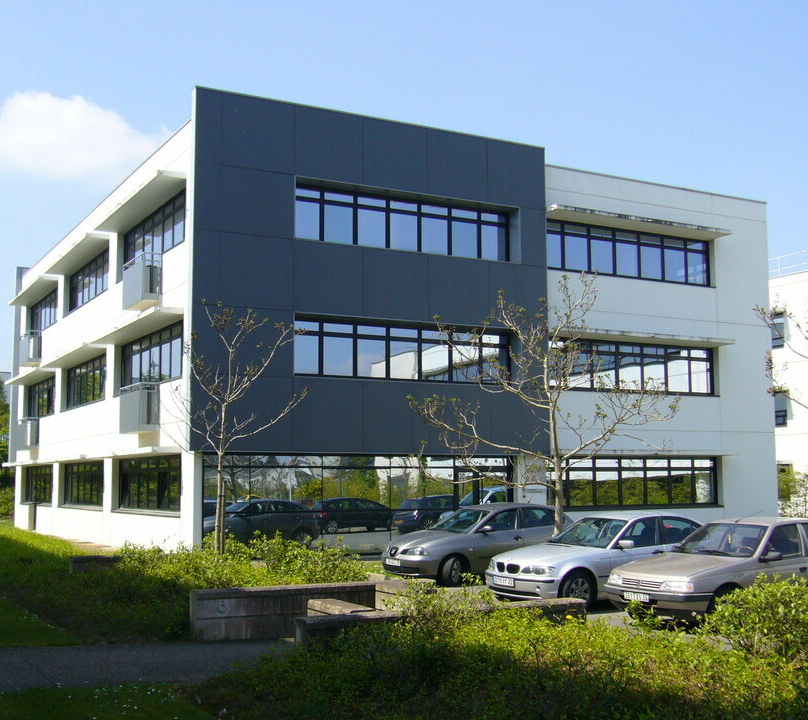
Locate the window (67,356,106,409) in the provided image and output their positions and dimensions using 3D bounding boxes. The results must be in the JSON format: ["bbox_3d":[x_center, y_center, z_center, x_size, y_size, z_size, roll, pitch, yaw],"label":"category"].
[{"bbox_3d":[-10.095,0.718,33.819,0.200,1.430,6.000,3,-7,-29],"label":"window"}]

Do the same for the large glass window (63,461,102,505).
[{"bbox_3d":[-10.078,3.944,33.463,0.200,1.440,6.000,3,-7,-29],"label":"large glass window"}]

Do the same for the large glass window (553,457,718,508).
[{"bbox_3d":[6.501,3.441,29.480,6.280,1.450,0.200,3,-7,-29],"label":"large glass window"}]

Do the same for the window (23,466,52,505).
[{"bbox_3d":[-13.590,4.680,39.648,0.200,1.430,6.000,3,-7,-29],"label":"window"}]

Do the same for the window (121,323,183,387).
[{"bbox_3d":[-6.535,-0.012,27.546,0.200,1.470,6.000,3,-7,-29],"label":"window"}]

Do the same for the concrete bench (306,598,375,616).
[{"bbox_3d":[-0.785,3.282,13.100,0.360,0.430,1.350,3,-7,-29],"label":"concrete bench"}]

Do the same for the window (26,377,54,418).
[{"bbox_3d":[-14.460,1.559,42.249,0.200,1.500,6.400,3,-7,-29],"label":"window"}]

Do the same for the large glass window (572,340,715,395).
[{"bbox_3d":[6.527,0.189,29.863,6.180,1.440,0.200,3,-7,-29],"label":"large glass window"}]

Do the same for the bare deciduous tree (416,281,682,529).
[{"bbox_3d":[2.575,1.289,18.941,4.800,5.640,4.400,0,-6,0],"label":"bare deciduous tree"}]

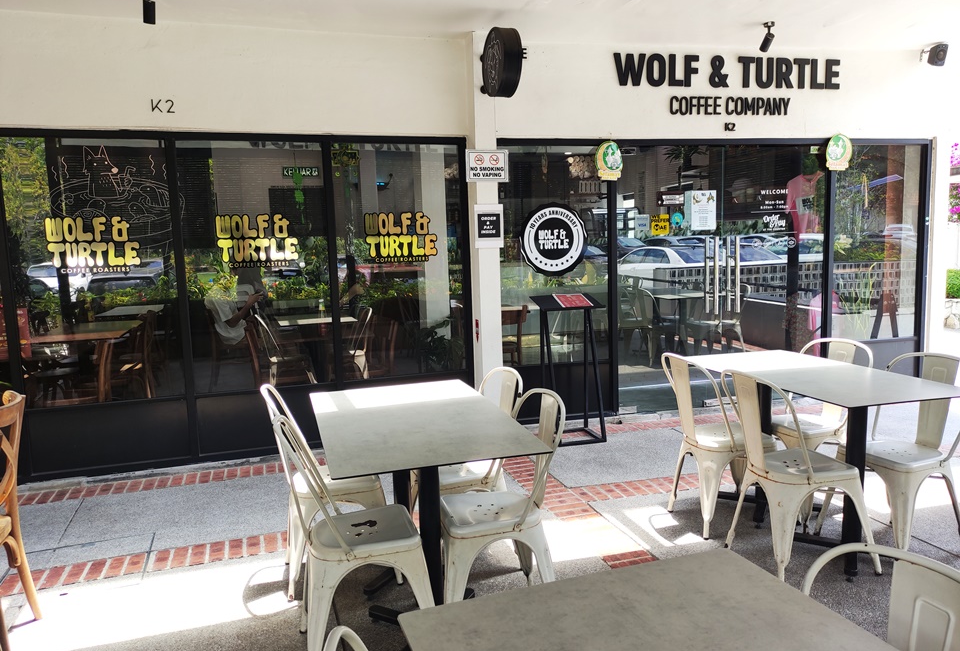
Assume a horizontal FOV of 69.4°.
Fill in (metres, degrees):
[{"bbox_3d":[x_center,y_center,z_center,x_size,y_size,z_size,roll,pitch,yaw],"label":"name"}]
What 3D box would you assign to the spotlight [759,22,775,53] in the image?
[{"bbox_3d":[1.961,-1.964,4.748,0.075,0.185,0.125,-4,7,-16],"label":"spotlight"}]

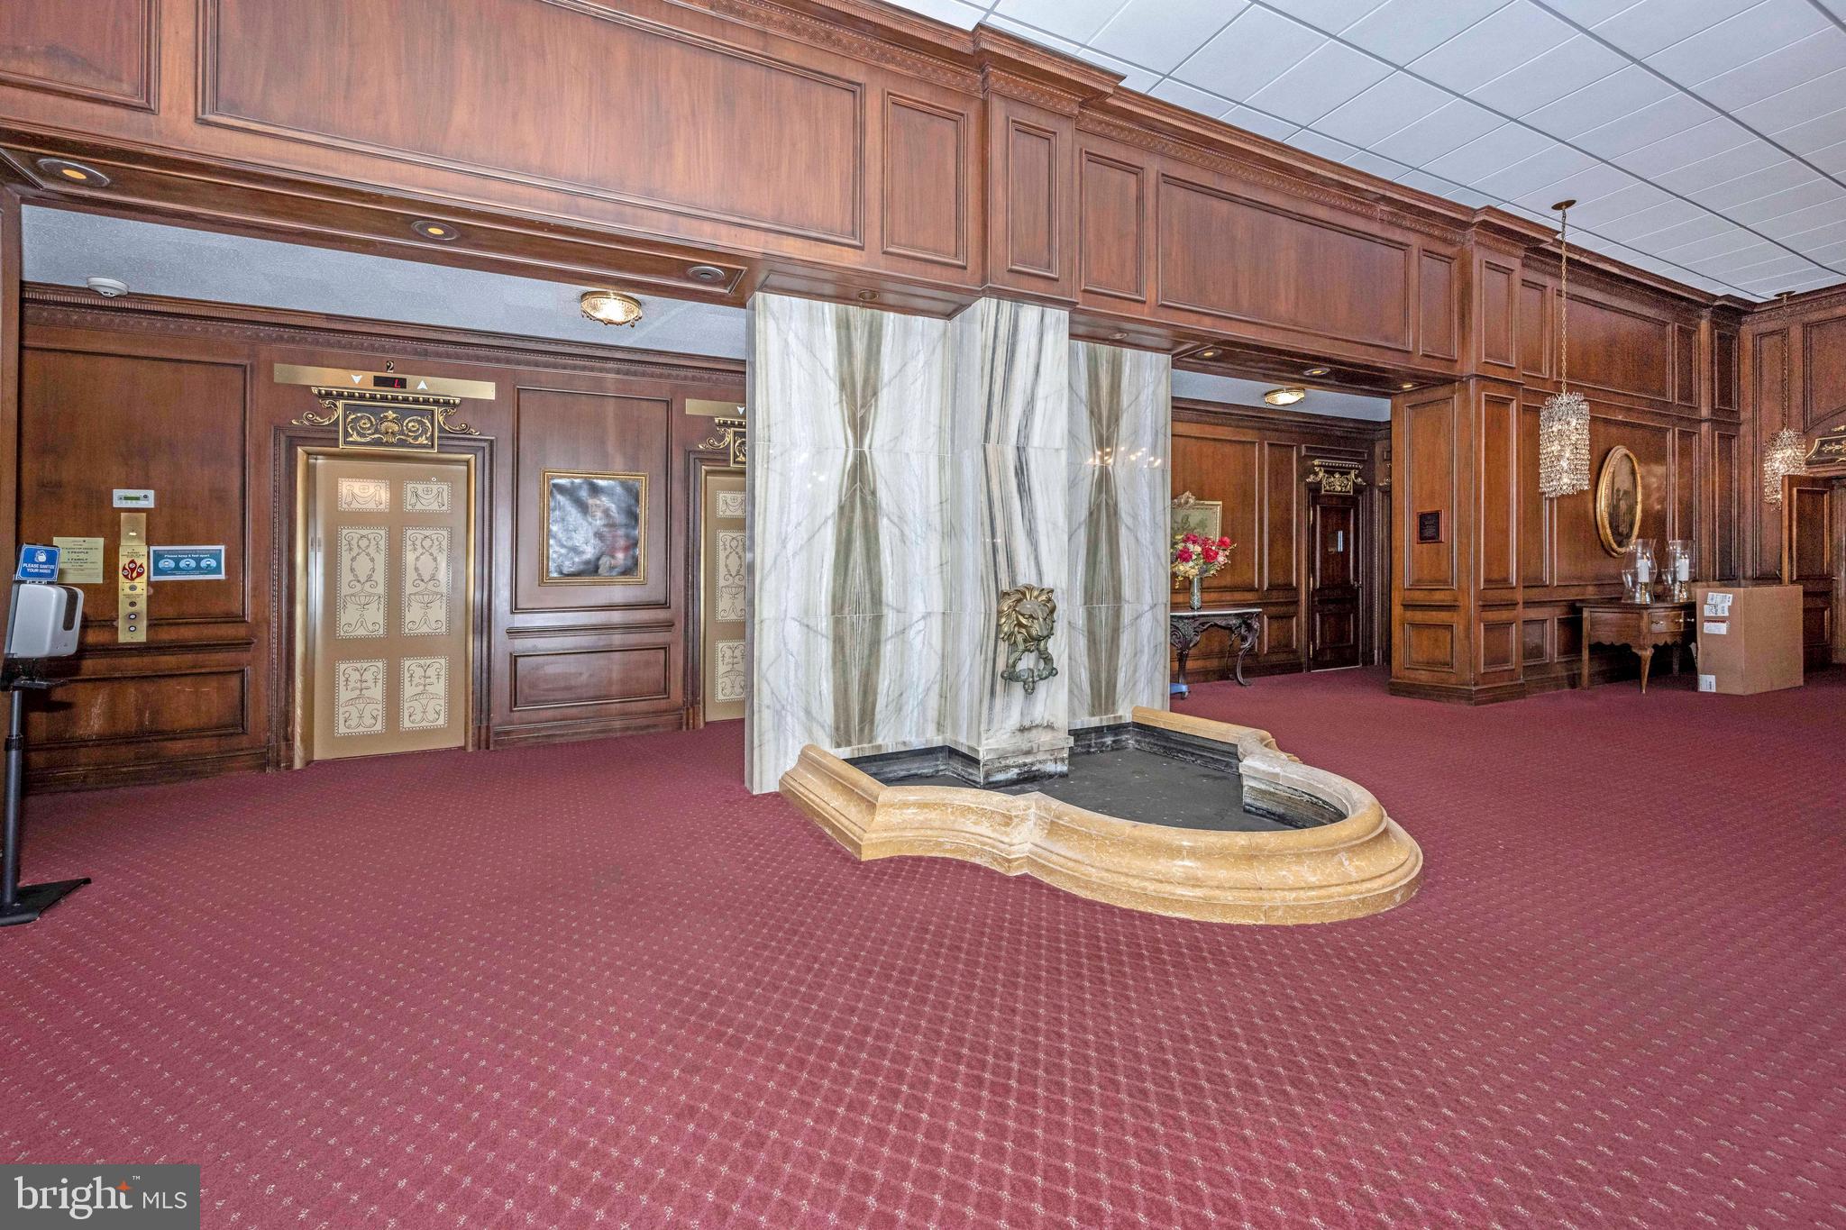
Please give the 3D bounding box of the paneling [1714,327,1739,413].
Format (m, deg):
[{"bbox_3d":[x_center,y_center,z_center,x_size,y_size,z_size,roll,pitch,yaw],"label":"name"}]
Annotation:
[{"bbox_3d":[9.479,-2.881,8.465,0.570,0.915,0.050,-1,1,-25],"label":"paneling"}]

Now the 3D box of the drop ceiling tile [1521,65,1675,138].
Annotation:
[{"bbox_3d":[4.380,-3.313,4.658,0.610,0.030,0.610,-2,4,-25],"label":"drop ceiling tile"}]

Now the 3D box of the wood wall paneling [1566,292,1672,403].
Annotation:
[{"bbox_3d":[7.212,-2.746,7.423,2.270,0.900,0.050,-1,3,-25],"label":"wood wall paneling"}]

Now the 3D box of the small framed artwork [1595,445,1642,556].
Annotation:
[{"bbox_3d":[7.103,-1.163,7.322,0.870,1.120,0.060,-1,3,-25],"label":"small framed artwork"}]

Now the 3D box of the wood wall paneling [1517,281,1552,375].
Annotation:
[{"bbox_3d":[5.878,-2.738,6.888,0.510,0.885,0.050,-1,1,-25],"label":"wood wall paneling"}]

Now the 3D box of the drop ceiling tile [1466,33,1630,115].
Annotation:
[{"bbox_3d":[3.823,-3.289,4.397,0.610,0.030,0.610,-2,4,-25],"label":"drop ceiling tile"}]

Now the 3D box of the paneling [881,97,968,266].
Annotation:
[{"bbox_3d":[0.020,-2.483,4.123,0.535,0.895,0.050,-1,1,-25],"label":"paneling"}]

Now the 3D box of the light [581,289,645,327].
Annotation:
[{"bbox_3d":[-1.915,-1.894,4.424,0.345,0.110,0.345,-1,3,-25],"label":"light"}]

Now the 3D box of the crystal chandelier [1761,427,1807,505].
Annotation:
[{"bbox_3d":[9.648,-1.638,8.030,0.310,0.880,0.310,-1,3,-25],"label":"crystal chandelier"}]

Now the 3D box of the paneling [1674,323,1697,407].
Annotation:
[{"bbox_3d":[8.759,-2.856,8.247,0.540,0.915,0.050,-1,1,-25],"label":"paneling"}]

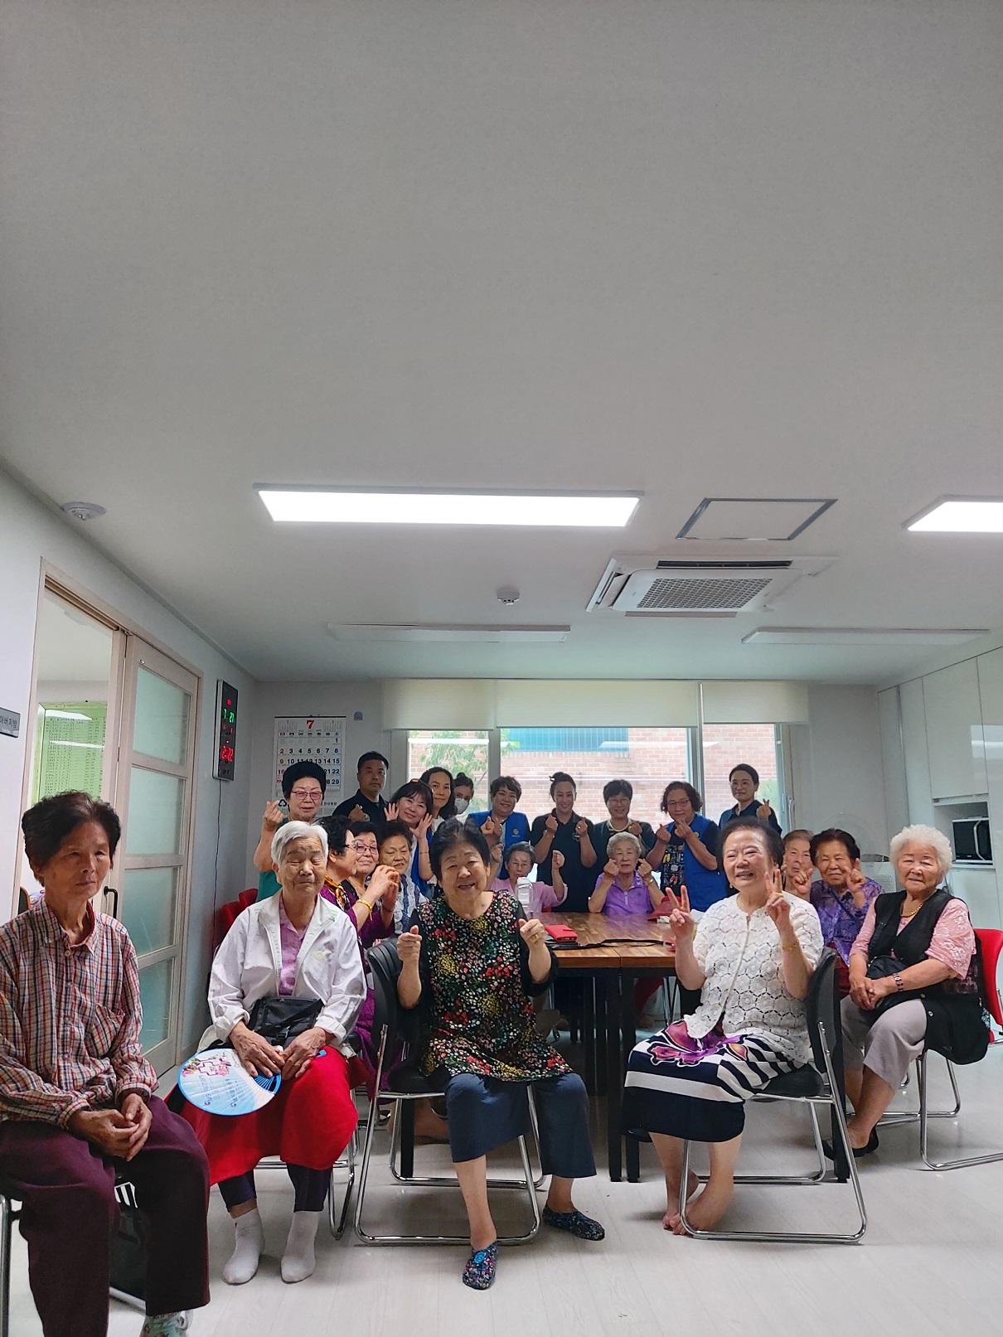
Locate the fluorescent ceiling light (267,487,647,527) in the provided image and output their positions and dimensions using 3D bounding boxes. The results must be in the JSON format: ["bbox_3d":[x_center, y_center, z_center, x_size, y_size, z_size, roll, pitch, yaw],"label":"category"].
[{"bbox_3d":[-0.174,-0.571,3.363,1.295,0.030,0.320,0,-10,-3],"label":"fluorescent ceiling light"}]

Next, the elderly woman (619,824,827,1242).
[{"bbox_3d":[0.704,1.068,2.980,0.540,1.200,0.760,-8,-13,37],"label":"elderly woman"}]

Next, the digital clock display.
[{"bbox_3d":[-1.698,0.400,5.966,0.045,0.585,0.420,0,-10,-3],"label":"digital clock display"}]

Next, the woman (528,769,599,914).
[{"bbox_3d":[0.404,1.459,6.081,0.460,1.580,0.350,0,-11,0],"label":"woman"}]

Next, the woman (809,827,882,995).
[{"bbox_3d":[1.480,1.286,4.127,0.520,1.200,0.700,-5,-12,25],"label":"woman"}]

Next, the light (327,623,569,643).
[{"bbox_3d":[-0.283,-0.190,5.286,1.288,0.025,0.315,1,-11,-3],"label":"light"}]

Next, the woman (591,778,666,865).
[{"bbox_3d":[0.840,1.506,6.283,0.460,1.565,0.330,-1,-10,3],"label":"woman"}]

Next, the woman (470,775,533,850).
[{"bbox_3d":[-0.004,1.465,6.091,0.450,1.570,0.330,0,-11,0],"label":"woman"}]

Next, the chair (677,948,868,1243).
[{"bbox_3d":[0.803,1.314,3.107,0.530,0.790,0.510,-1,-10,4],"label":"chair"}]

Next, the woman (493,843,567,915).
[{"bbox_3d":[0.194,1.645,5.898,0.500,1.155,0.680,0,-10,-3],"label":"woman"}]

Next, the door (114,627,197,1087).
[{"bbox_3d":[-1.682,0.953,4.661,0.038,2.045,1.120,1,-11,-3],"label":"door"}]

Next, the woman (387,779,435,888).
[{"bbox_3d":[-0.484,1.330,5.075,0.450,1.480,0.380,1,-11,-9],"label":"woman"}]

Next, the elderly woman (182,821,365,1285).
[{"bbox_3d":[-0.688,1.085,3.001,0.550,1.210,0.770,1,-11,-6],"label":"elderly woman"}]

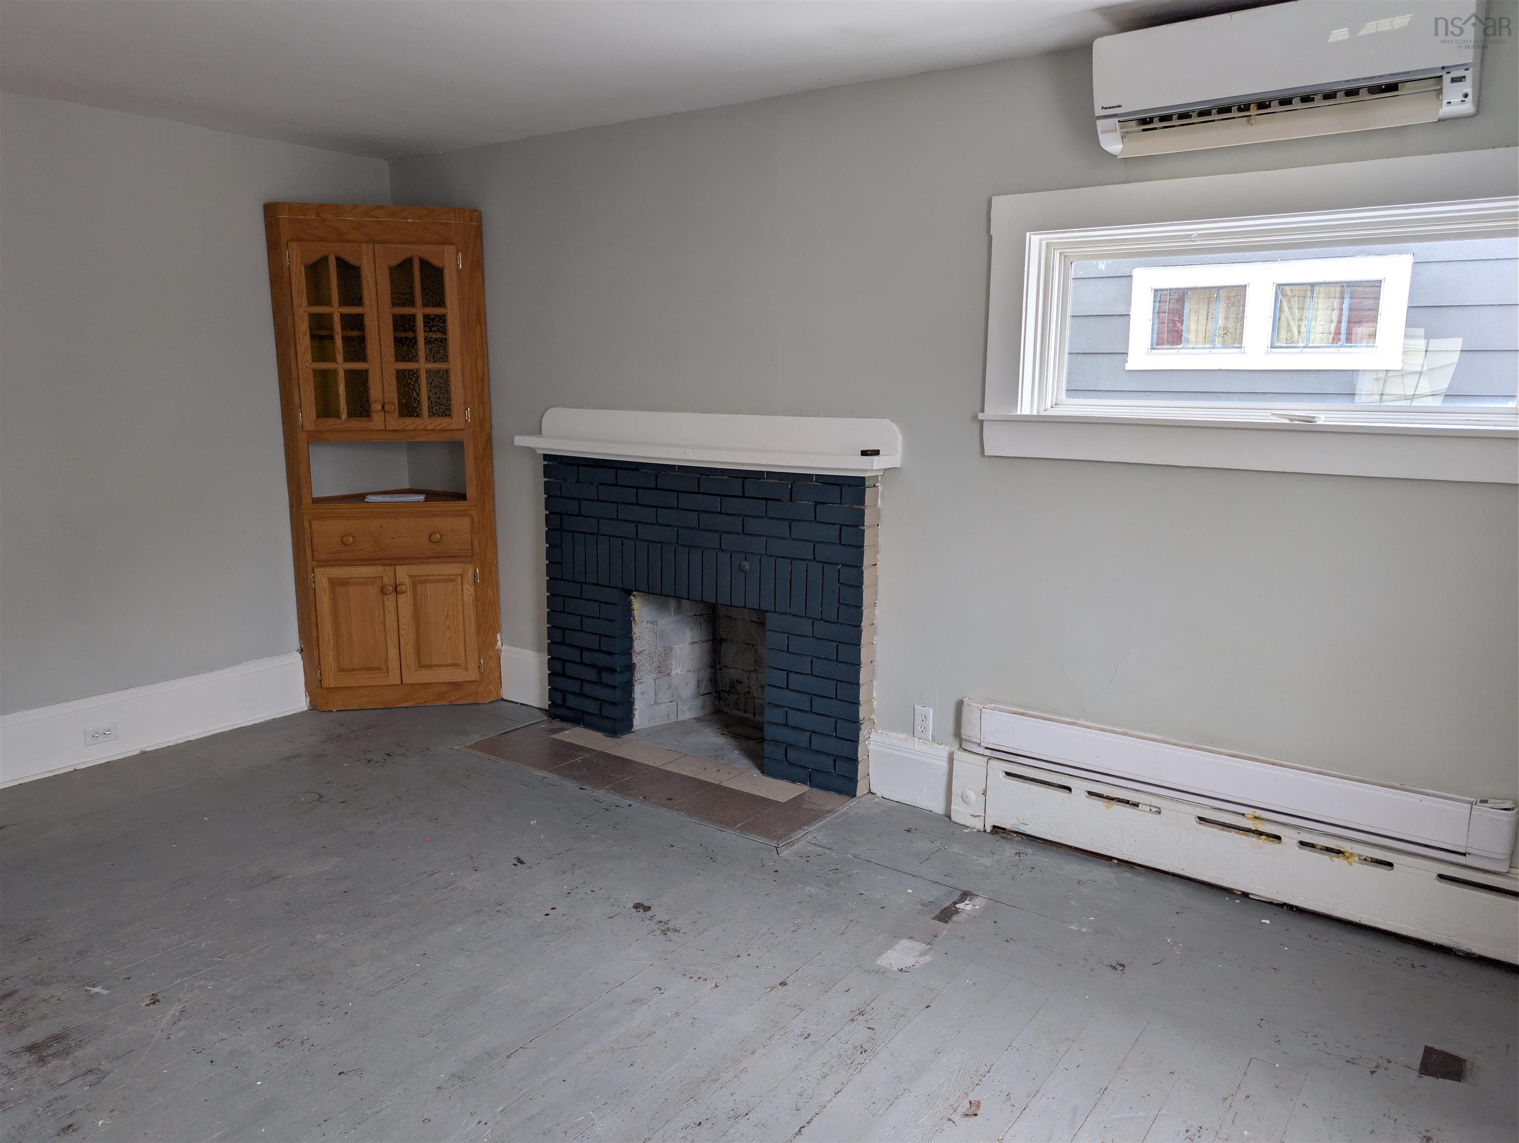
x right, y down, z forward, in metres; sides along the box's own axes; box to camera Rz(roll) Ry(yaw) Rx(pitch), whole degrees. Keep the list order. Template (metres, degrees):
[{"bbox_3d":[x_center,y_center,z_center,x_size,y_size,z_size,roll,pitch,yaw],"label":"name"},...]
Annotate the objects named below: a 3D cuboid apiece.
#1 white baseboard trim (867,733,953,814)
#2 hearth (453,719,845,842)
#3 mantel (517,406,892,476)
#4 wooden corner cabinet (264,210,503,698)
[{"bbox_3d":[0.548,0.717,3.780,0.323,0.234,0.030,8,13,34],"label":"white baseboard trim"},{"bbox_3d":[-0.432,0.762,4.071,1.562,0.030,0.477,8,13,34],"label":"hearth"},{"bbox_3d":[-0.274,-0.505,4.036,1.726,0.199,0.189,8,13,34],"label":"mantel"},{"bbox_3d":[-1.654,-0.500,4.866,0.879,2.189,0.510,-2,11,-11],"label":"wooden corner cabinet"}]

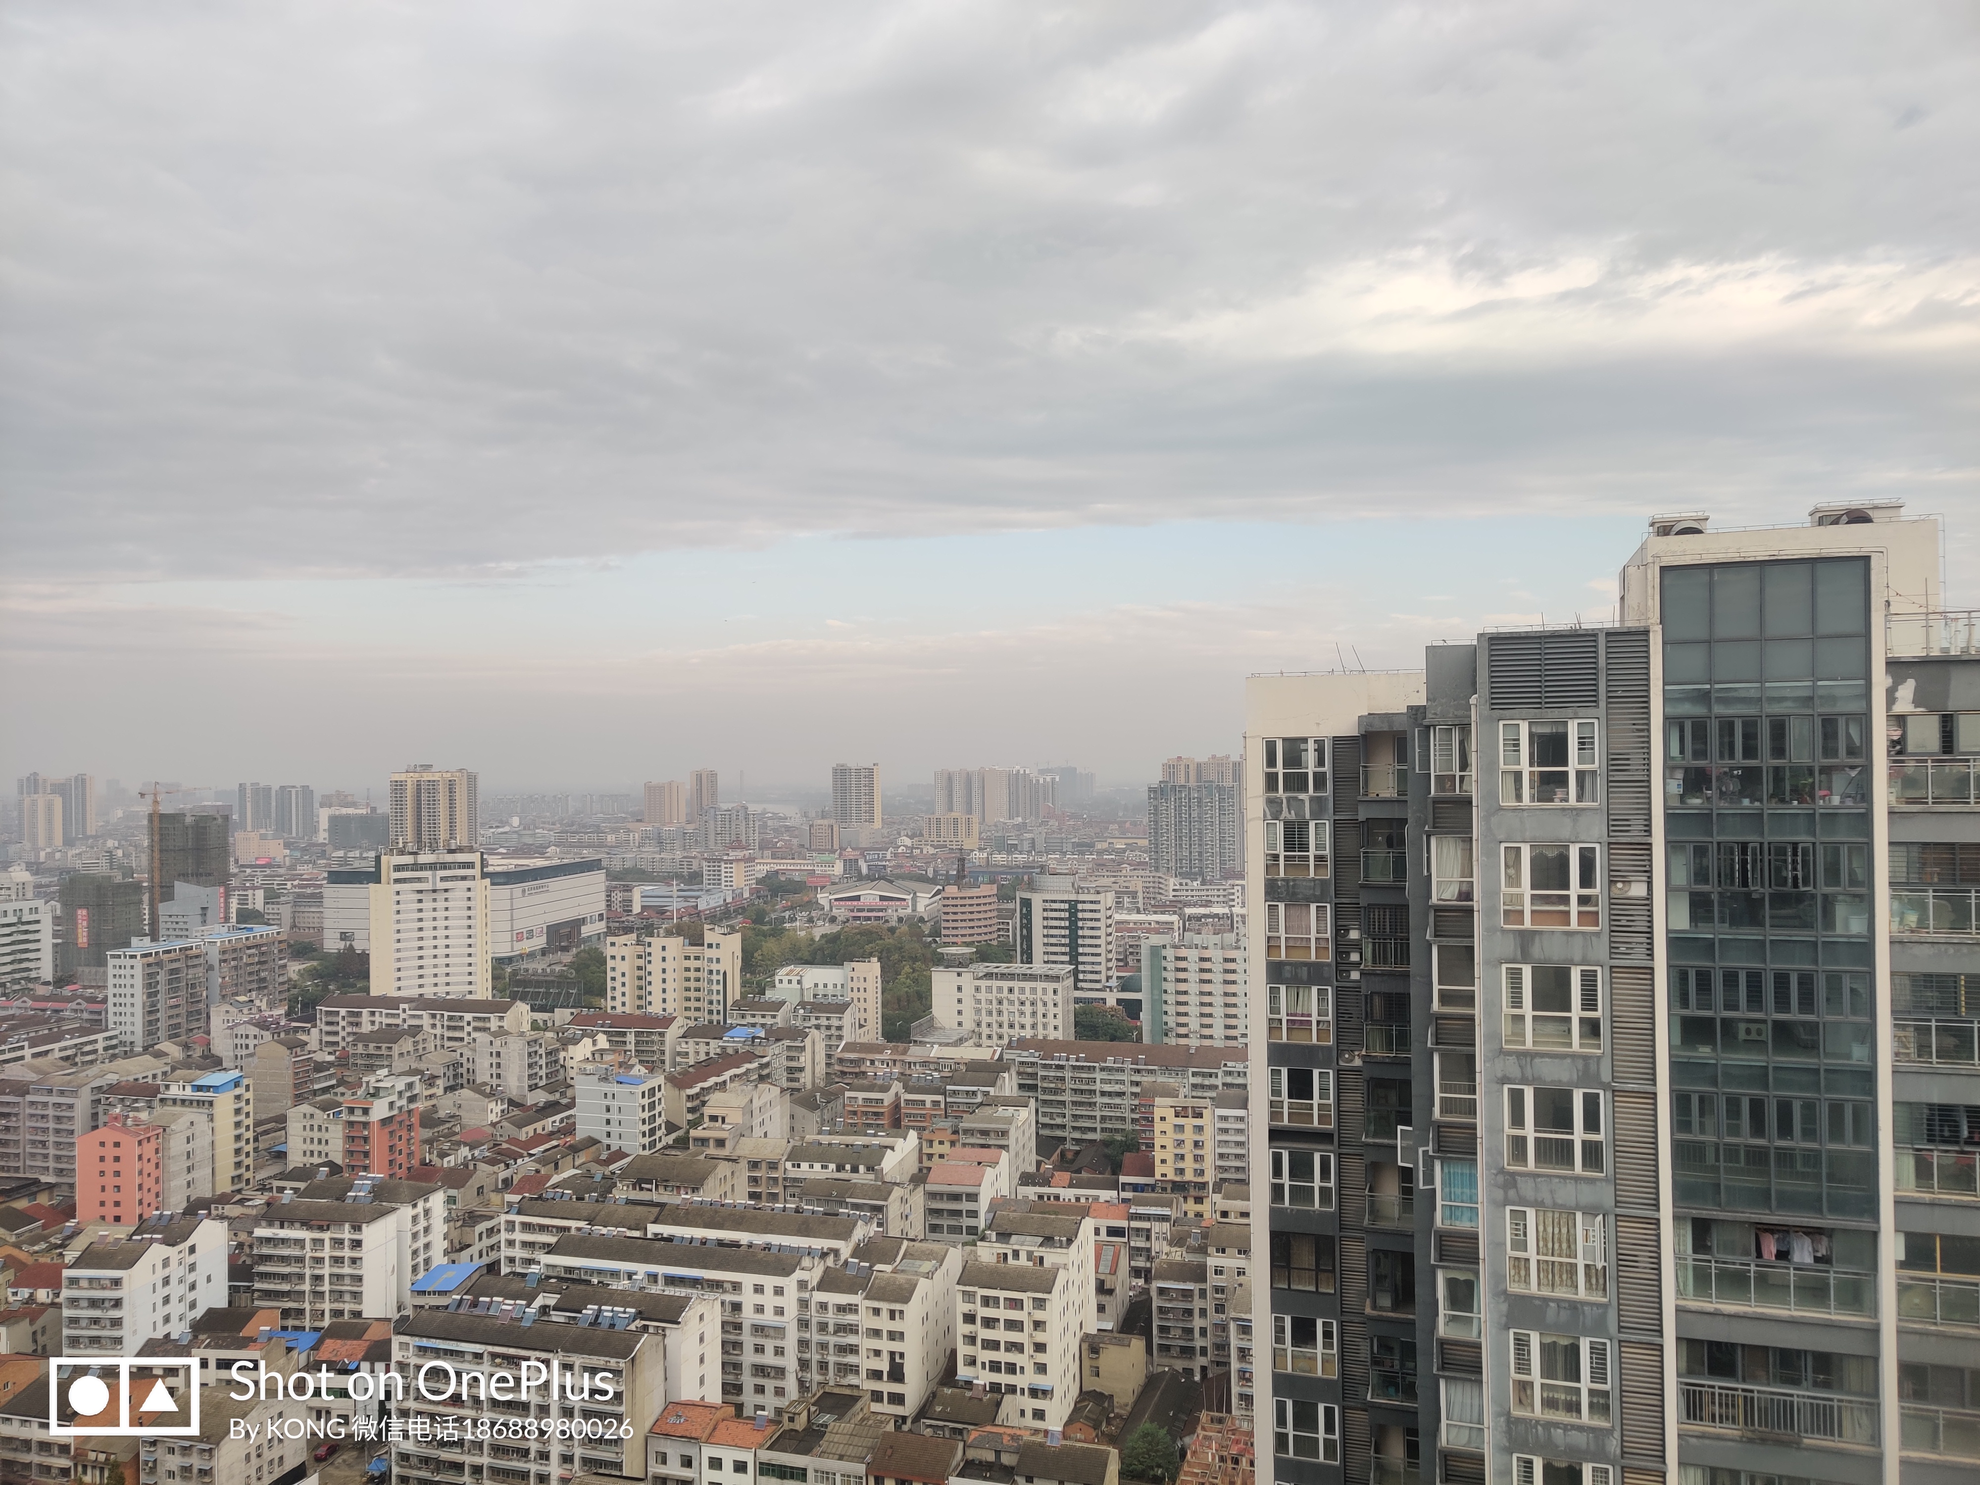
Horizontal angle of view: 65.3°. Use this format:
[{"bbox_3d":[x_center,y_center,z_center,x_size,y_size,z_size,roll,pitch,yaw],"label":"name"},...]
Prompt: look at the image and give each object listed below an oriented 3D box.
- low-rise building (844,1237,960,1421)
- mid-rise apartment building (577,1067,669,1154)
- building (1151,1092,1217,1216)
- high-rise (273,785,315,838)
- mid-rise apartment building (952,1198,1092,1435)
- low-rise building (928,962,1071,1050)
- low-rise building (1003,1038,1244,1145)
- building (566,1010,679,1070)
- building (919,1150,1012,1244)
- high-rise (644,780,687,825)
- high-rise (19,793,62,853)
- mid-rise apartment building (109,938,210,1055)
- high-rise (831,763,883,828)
[{"bbox_3d":[-11.330,87.120,228.480,7.800,21.500,19.300,-1,-1,21],"label":"low-rise building"},{"bbox_3d":[-85.637,88.244,358.948,16.177,19.300,12.070,-1,-1,17],"label":"mid-rise apartment building"},{"bbox_3d":[40.210,84.397,316.919,11.248,23.300,12.000,-1,-1,12],"label":"building"},{"bbox_3d":[-768.090,85.730,1707.200,36.000,76.500,17.000,-1,-1,5],"label":"high-rise"},{"bbox_3d":[5.812,83.228,226.768,14.306,23.800,28.138,-1,-1,14],"label":"mid-rise apartment building"},{"bbox_3d":[4.560,85.930,486.810,41.700,29.700,17.900,-1,-1,18],"label":"low-rise building"},{"bbox_3d":[34.640,85.650,376.020,60.500,25.000,12.500,-1,-1,17],"label":"low-rise building"},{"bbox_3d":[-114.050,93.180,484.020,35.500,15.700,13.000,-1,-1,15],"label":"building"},{"bbox_3d":[-4.150,88.340,292.740,10.700,19.000,20.000,-1,-1,15],"label":"building"},{"bbox_3d":[-357.298,80.397,1701.123,30.781,78.000,33.109,-1,-1,30],"label":"high-rise"},{"bbox_3d":[-1053.420,91.460,1714.330,44.000,66.000,20.000,-1,-1,12],"label":"high-rise"},{"bbox_3d":[-274.104,83.882,509.321,12.780,36.000,28.786,-1,-1,12],"label":"mid-rise apartment building"},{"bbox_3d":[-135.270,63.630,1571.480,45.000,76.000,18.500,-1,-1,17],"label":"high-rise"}]

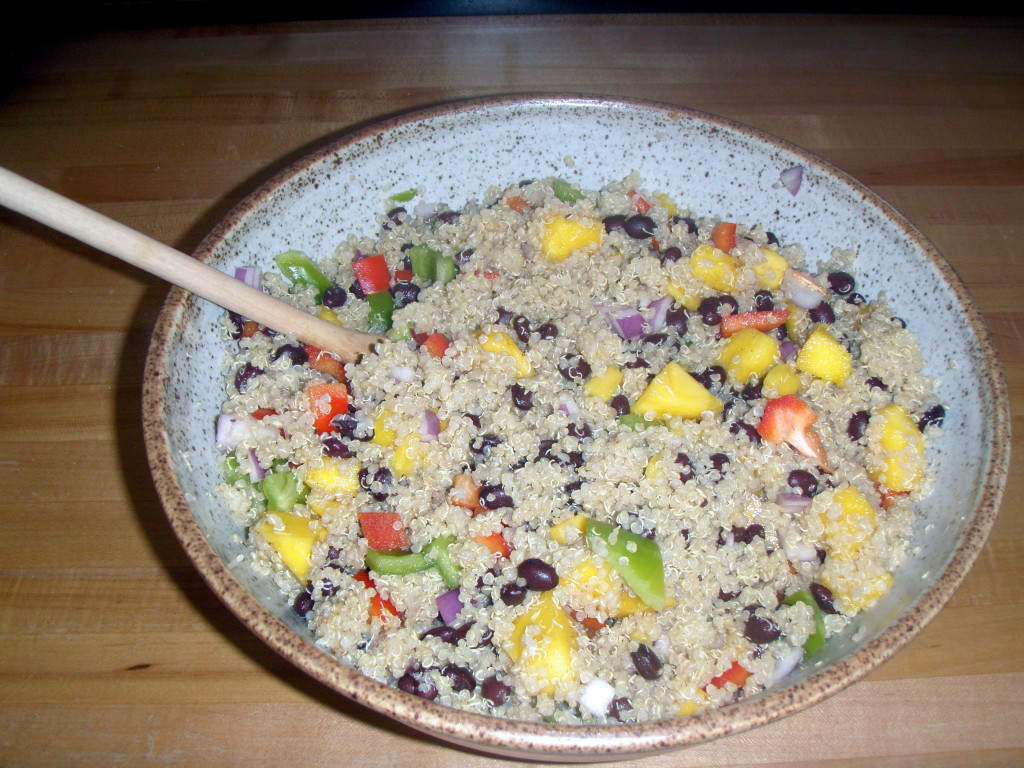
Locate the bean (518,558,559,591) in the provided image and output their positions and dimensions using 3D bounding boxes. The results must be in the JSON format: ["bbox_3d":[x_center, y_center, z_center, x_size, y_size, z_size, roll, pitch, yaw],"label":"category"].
[{"bbox_3d":[0.008,0.060,0.356,0.013,0.008,0.009,23,53,17],"label":"bean"}]

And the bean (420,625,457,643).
[{"bbox_3d":[-0.022,0.076,0.341,0.013,0.006,0.007,-11,50,-9],"label":"bean"}]

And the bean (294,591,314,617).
[{"bbox_3d":[-0.065,0.068,0.352,0.007,0.007,0.011,11,50,9],"label":"bean"}]

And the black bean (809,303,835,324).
[{"bbox_3d":[0.119,-0.027,0.432,0.008,0.007,0.011,-25,54,-20],"label":"black bean"}]

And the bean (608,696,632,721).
[{"bbox_3d":[0.033,0.098,0.337,0.008,0.008,0.011,30,55,22],"label":"bean"}]

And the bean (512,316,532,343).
[{"bbox_3d":[0.004,-0.020,0.409,0.007,0.006,0.012,-9,50,-8],"label":"bean"}]

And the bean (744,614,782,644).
[{"bbox_3d":[0.079,0.077,0.353,0.012,0.008,0.009,5,50,3],"label":"bean"}]

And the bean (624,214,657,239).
[{"bbox_3d":[0.052,-0.065,0.461,0.013,0.008,0.009,6,50,5],"label":"bean"}]

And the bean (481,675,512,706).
[{"bbox_3d":[-0.005,0.093,0.340,0.008,0.008,0.011,-24,54,-20],"label":"bean"}]

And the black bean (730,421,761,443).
[{"bbox_3d":[0.080,0.017,0.382,0.007,0.006,0.013,-36,58,-27],"label":"black bean"}]

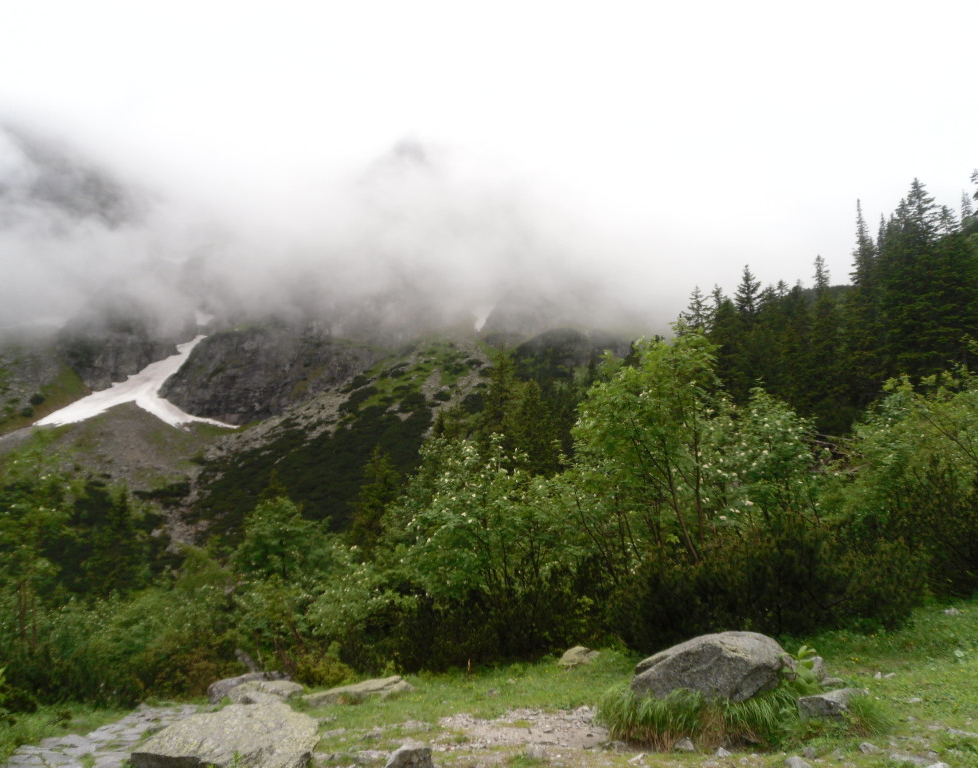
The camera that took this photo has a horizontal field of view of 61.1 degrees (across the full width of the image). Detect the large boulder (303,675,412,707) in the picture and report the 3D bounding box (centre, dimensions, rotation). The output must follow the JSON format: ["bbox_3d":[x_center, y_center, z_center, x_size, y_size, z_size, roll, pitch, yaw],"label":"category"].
[{"bbox_3d":[-1.222,2.859,7.700,1.020,0.280,0.600,0,-7,0],"label":"large boulder"}]

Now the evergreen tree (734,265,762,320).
[{"bbox_3d":[16.228,-2.166,52.000,2.700,10.700,2.700,0,-7,0],"label":"evergreen tree"}]

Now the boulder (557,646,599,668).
[{"bbox_3d":[1.016,3.115,9.400,0.480,0.260,0.380,0,-7,0],"label":"boulder"}]

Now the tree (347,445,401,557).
[{"bbox_3d":[-2.852,3.359,21.000,1.600,3.700,1.600,0,-7,0],"label":"tree"}]

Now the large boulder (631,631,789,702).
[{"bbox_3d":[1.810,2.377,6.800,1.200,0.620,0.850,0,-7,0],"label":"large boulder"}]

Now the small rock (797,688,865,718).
[{"bbox_3d":[2.812,2.631,6.800,0.500,0.230,0.400,0,-7,0],"label":"small rock"}]

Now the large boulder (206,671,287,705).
[{"bbox_3d":[-2.401,3.005,8.200,0.740,0.320,0.600,0,-7,0],"label":"large boulder"}]

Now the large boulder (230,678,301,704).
[{"bbox_3d":[-2.051,2.840,7.600,0.640,0.260,0.520,0,-7,0],"label":"large boulder"}]

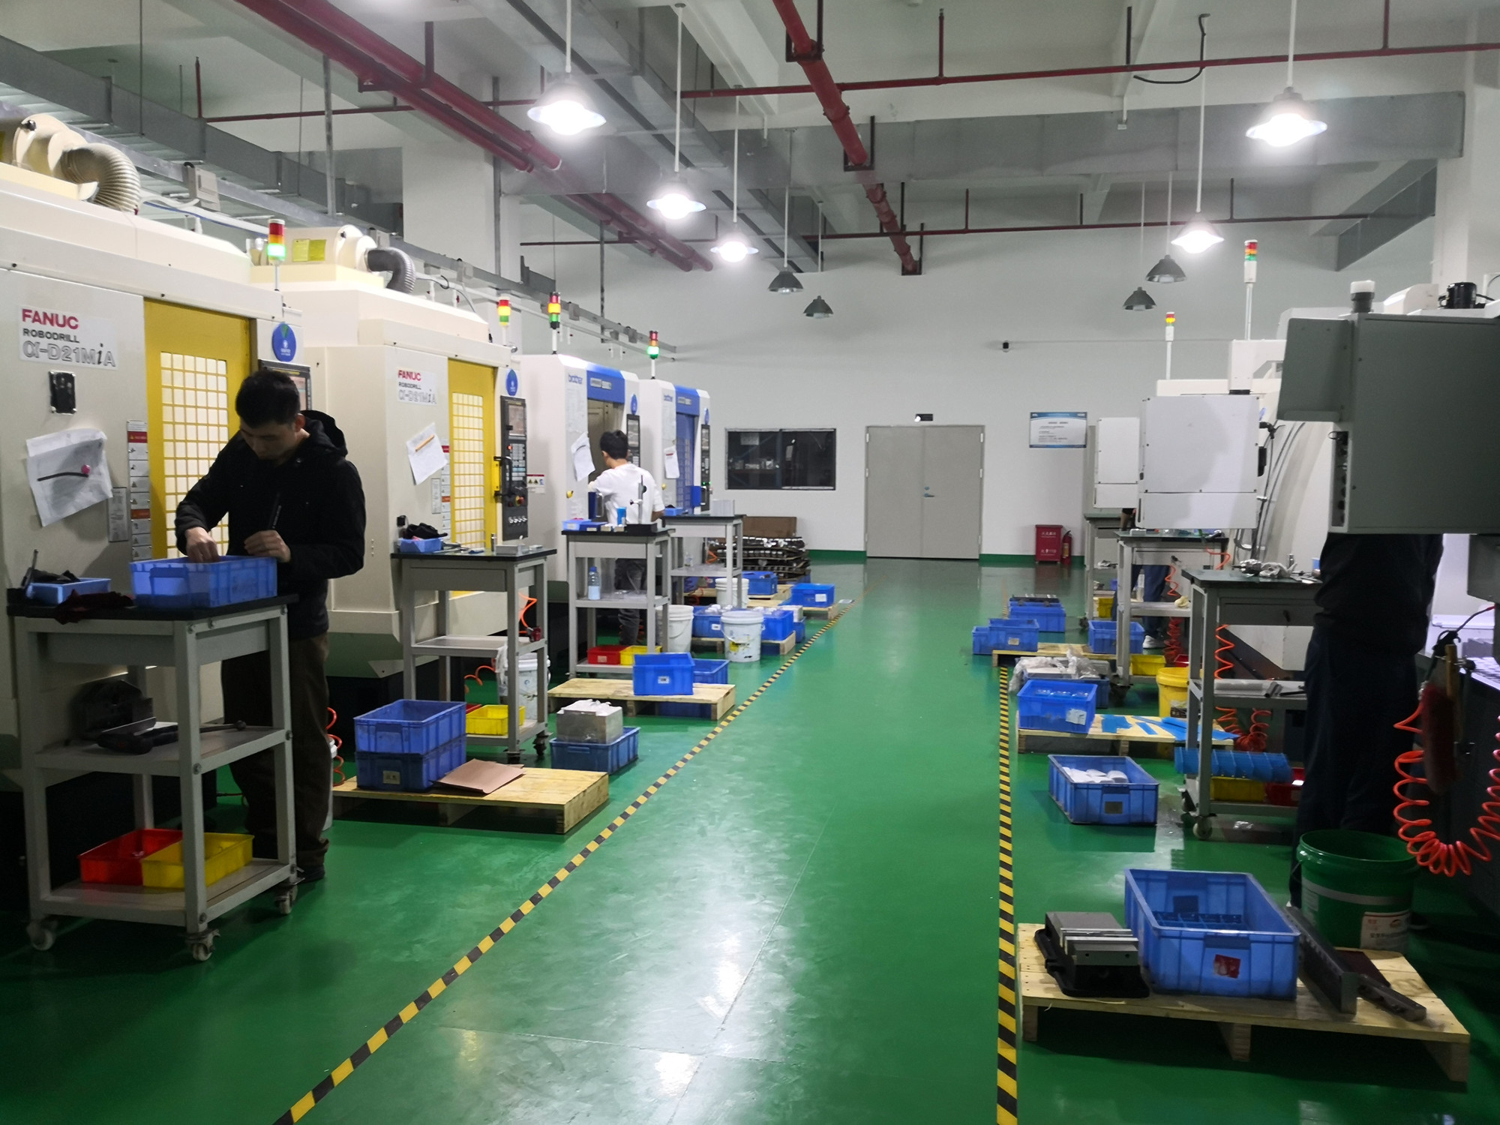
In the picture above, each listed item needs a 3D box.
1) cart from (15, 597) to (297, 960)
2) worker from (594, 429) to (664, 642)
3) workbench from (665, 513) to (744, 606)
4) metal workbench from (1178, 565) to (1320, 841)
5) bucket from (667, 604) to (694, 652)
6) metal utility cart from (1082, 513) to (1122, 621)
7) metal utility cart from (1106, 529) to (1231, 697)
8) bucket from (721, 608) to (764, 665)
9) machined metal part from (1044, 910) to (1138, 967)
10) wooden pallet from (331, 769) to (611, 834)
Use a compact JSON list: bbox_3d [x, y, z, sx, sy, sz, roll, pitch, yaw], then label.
[{"bbox_3d":[-1.778,0.608,3.562,0.580,0.985,0.470,1,5,12],"label":"cart"},{"bbox_3d":[-0.896,-0.145,8.658,0.440,1.660,0.510,5,7,45],"label":"worker"},{"bbox_3d":[-0.407,0.100,10.415,0.670,1.010,0.500,1,5,12],"label":"workbench"},{"bbox_3d":[1.991,0.534,4.454,0.590,0.985,0.470,1,5,12],"label":"metal workbench"},{"bbox_3d":[-0.566,0.500,9.013,0.290,0.360,0.290,0,5,0],"label":"bucket"},{"bbox_3d":[3.369,0.105,10.488,0.700,1.010,0.500,1,5,12],"label":"metal utility cart"},{"bbox_3d":[2.559,0.335,7.184,0.630,0.994,0.510,1,5,12],"label":"metal utility cart"},{"bbox_3d":[-0.055,0.527,8.447,0.310,0.345,0.310,0,5,0],"label":"bucket"},{"bbox_3d":[0.928,1.014,3.157,0.185,0.066,0.260,0,5,1],"label":"machined metal part"},{"bbox_3d":[-1.191,0.994,5.012,1.050,0.120,0.490,1,5,12],"label":"wooden pallet"}]

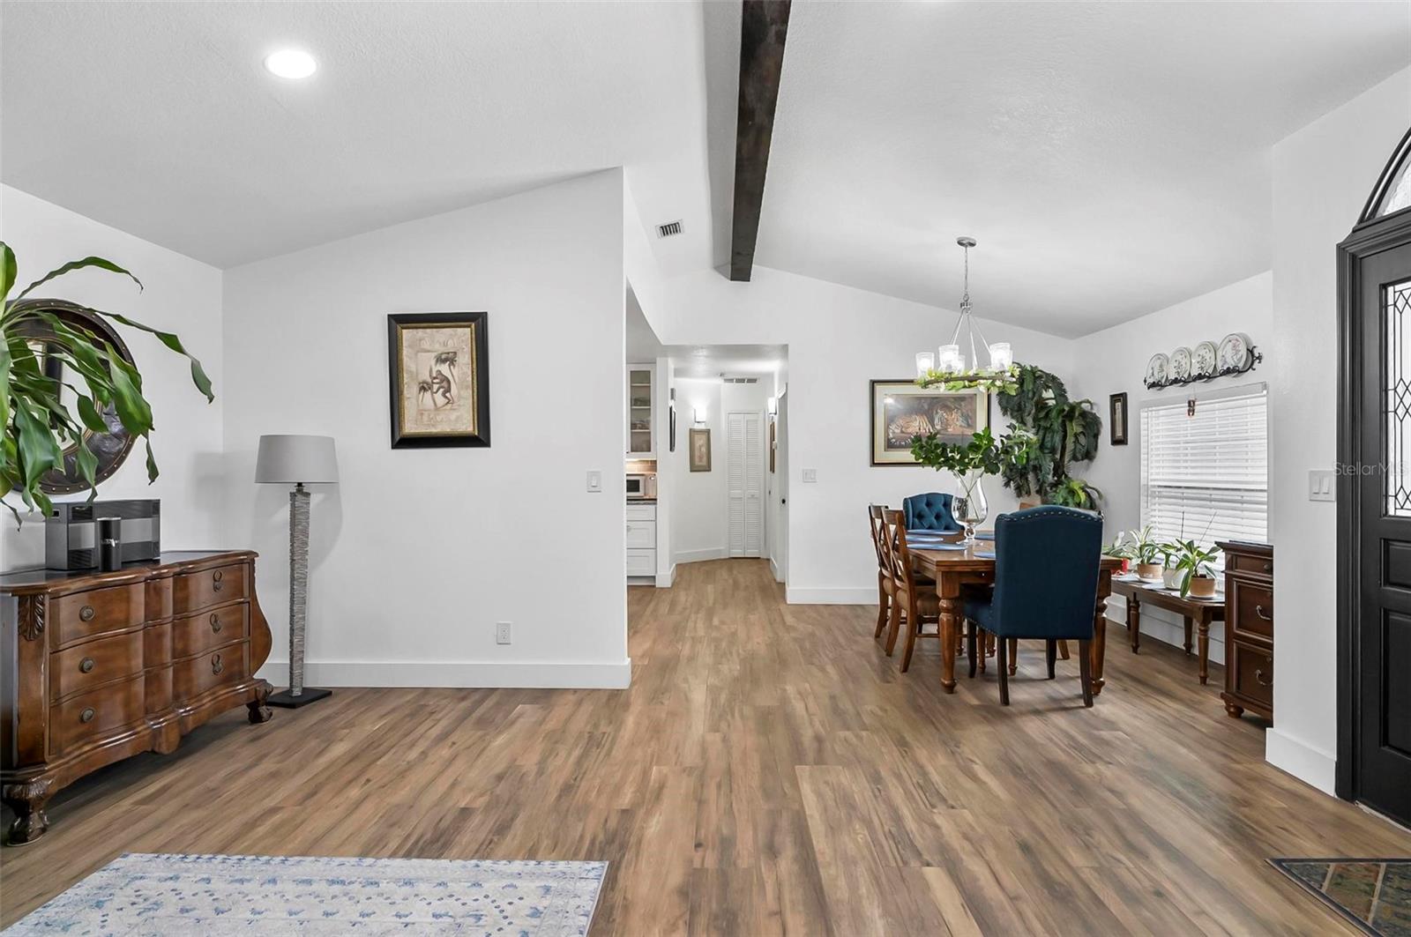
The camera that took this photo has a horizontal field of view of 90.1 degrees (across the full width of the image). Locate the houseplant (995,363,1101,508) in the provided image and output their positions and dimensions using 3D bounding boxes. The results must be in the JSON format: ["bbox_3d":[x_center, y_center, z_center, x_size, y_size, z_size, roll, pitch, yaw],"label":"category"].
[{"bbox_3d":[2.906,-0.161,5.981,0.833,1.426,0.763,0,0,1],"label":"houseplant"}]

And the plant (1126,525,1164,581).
[{"bbox_3d":[3.080,0.589,4.910,0.270,0.375,0.270,0,0,0],"label":"plant"}]

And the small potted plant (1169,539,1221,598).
[{"bbox_3d":[2.990,0.612,4.300,0.290,0.345,0.290,0,0,0],"label":"small potted plant"}]

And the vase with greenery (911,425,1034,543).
[{"bbox_3d":[1.800,0.118,4.770,0.770,0.775,0.620,0,0,0],"label":"vase with greenery"}]

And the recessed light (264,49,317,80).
[{"bbox_3d":[-1.518,-1.482,2.580,0.173,0.030,0.173,-14,0,1],"label":"recessed light"}]

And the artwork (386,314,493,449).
[{"bbox_3d":[-1.526,-0.504,4.036,0.562,0.768,0.035,-1,0,1],"label":"artwork"}]

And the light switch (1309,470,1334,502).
[{"bbox_3d":[2.443,0.070,2.790,0.010,0.119,0.117,0,0,0],"label":"light switch"}]

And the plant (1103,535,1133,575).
[{"bbox_3d":[3.060,0.635,5.190,0.270,0.300,0.270,0,0,0],"label":"plant"}]

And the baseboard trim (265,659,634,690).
[{"bbox_3d":[-1.585,1.196,4.076,2.330,0.143,0.018,0,0,1],"label":"baseboard trim"}]

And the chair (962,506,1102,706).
[{"bbox_3d":[1.825,0.728,3.946,0.532,1.054,0.653,0,0,3],"label":"chair"}]

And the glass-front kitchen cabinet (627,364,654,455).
[{"bbox_3d":[-0.738,-0.643,7.992,0.382,1.064,0.331,0,0,1],"label":"glass-front kitchen cabinet"}]

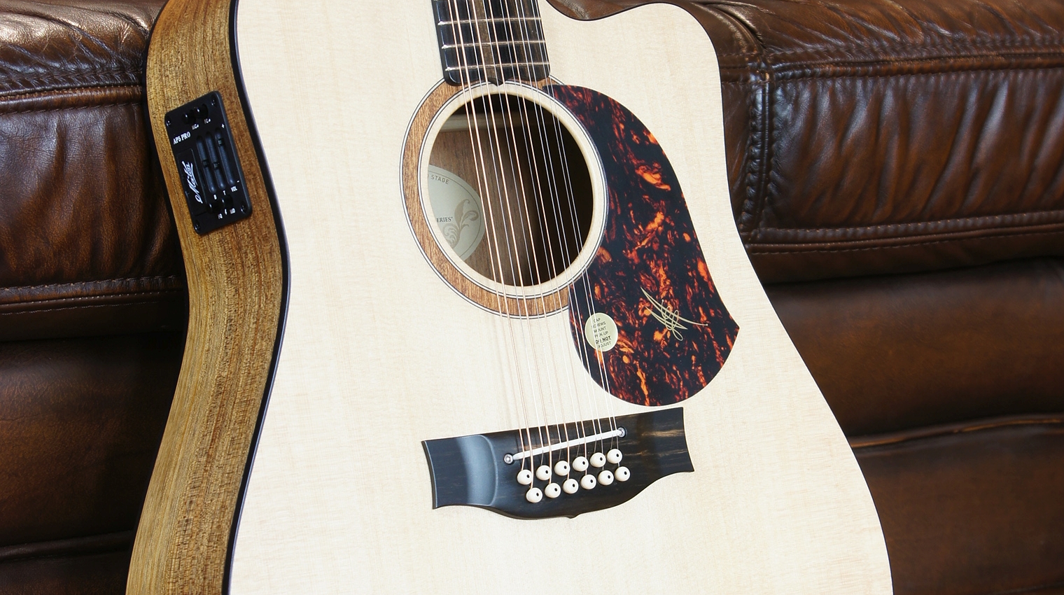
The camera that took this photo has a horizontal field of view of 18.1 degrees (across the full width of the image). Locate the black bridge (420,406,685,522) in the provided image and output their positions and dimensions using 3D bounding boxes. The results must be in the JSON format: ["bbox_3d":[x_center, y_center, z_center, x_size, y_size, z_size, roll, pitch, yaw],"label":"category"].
[{"bbox_3d":[0.018,0.086,1.672,0.159,0.050,0.014,-7,-6,-34],"label":"black bridge"}]

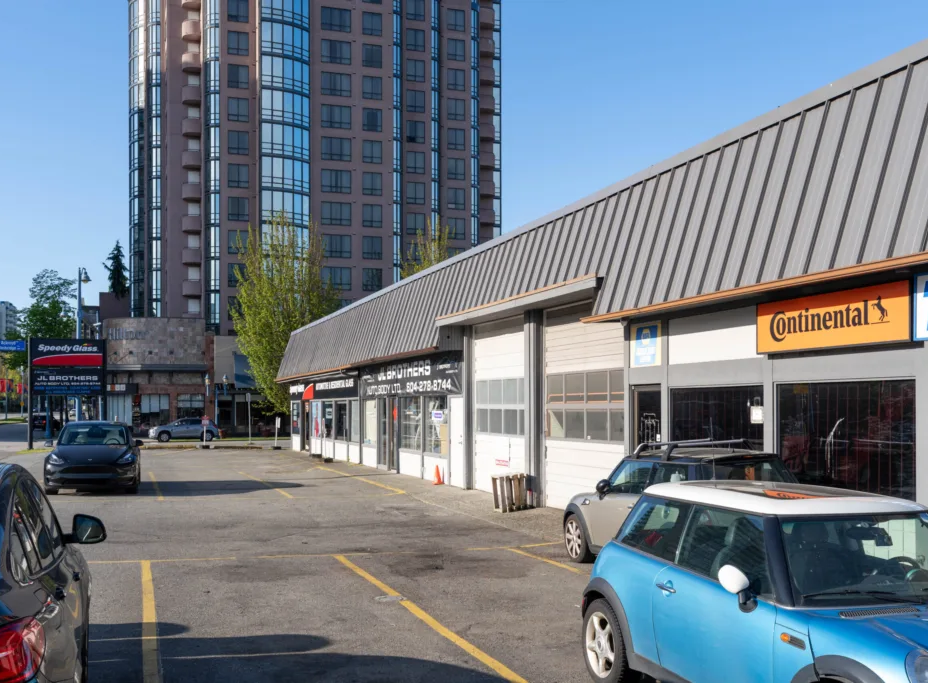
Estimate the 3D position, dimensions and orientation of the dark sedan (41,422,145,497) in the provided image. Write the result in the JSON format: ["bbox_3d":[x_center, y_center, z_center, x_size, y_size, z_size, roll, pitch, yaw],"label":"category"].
[{"bbox_3d":[-8.620,2.673,23.400,1.940,1.610,4.720,1,-3,-18],"label":"dark sedan"}]

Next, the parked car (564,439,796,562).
[{"bbox_3d":[2.460,1.925,11.350,1.740,1.460,3.720,1,-3,-16],"label":"parked car"}]

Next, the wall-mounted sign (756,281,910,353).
[{"bbox_3d":[4.040,-0.220,10.900,0.200,0.600,2.420,1,-3,-19],"label":"wall-mounted sign"}]

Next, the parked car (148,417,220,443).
[{"bbox_3d":[-18.100,5.730,64.300,4.400,1.600,1.820,1,-3,-18],"label":"parked car"}]

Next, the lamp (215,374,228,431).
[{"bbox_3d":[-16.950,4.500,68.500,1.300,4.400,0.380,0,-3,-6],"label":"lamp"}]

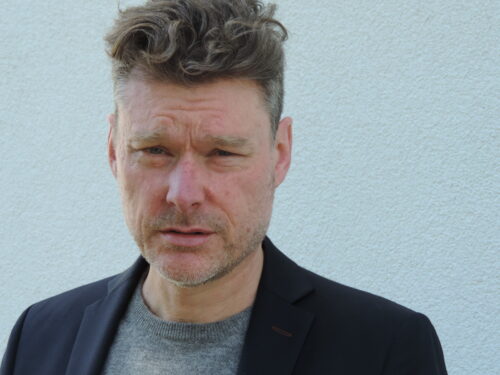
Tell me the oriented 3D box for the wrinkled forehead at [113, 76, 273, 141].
[{"bbox_3d":[-0.054,-0.075,2.140,0.148,0.060,0.062,0,7,13],"label":"wrinkled forehead"}]

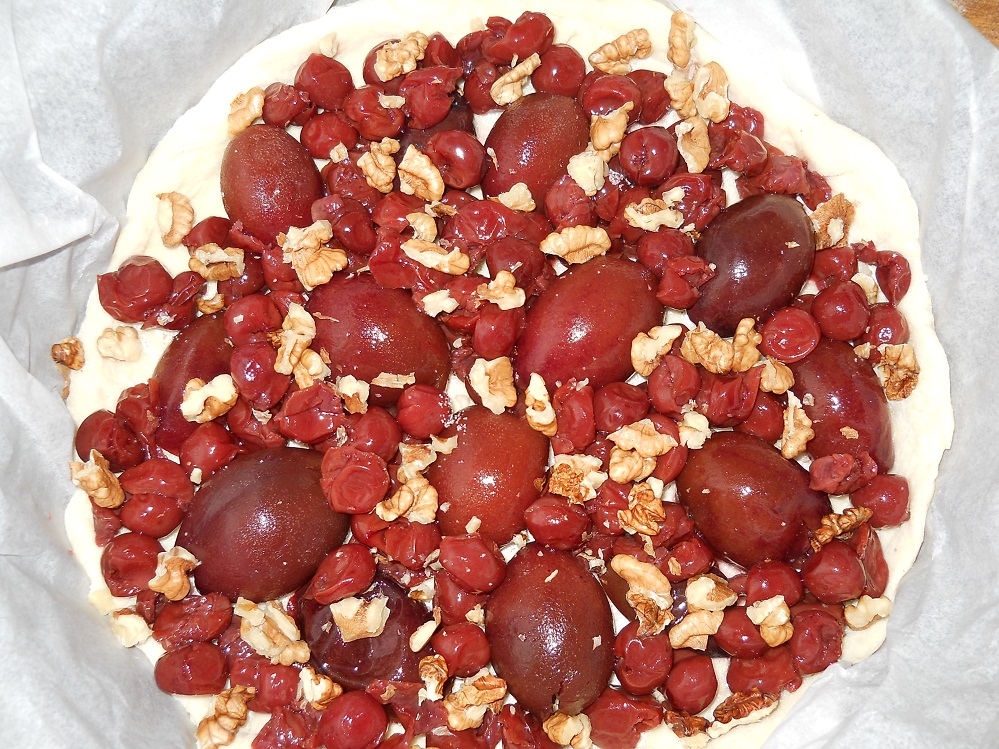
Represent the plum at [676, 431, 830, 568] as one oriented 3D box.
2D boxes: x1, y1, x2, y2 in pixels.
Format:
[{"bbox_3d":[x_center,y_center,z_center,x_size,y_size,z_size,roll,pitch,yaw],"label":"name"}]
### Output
[{"bbox_3d":[0.074,0.036,0.346,0.047,0.019,0.036,36,80,12],"label":"plum"}]

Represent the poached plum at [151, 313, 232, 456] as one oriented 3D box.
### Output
[{"bbox_3d":[-0.094,0.002,0.366,0.033,0.017,0.048,23,77,9],"label":"poached plum"}]

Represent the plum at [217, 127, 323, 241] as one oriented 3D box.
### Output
[{"bbox_3d":[-0.075,-0.064,0.384,0.033,0.017,0.044,-14,74,-1],"label":"plum"}]

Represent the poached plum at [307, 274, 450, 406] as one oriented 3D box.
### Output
[{"bbox_3d":[-0.038,-0.012,0.365,0.051,0.020,0.038,32,79,11],"label":"poached plum"}]

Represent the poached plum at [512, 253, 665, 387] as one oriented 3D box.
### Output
[{"bbox_3d":[0.027,-0.017,0.363,0.053,0.020,0.038,-36,75,-7],"label":"poached plum"}]

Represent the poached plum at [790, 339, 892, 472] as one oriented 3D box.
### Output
[{"bbox_3d":[0.102,0.008,0.353,0.032,0.016,0.046,-25,74,-4],"label":"poached plum"}]

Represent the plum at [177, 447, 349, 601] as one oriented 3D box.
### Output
[{"bbox_3d":[-0.071,0.043,0.350,0.053,0.022,0.043,-30,75,-5],"label":"plum"}]

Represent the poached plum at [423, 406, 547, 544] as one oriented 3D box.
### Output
[{"bbox_3d":[-0.004,0.029,0.352,0.036,0.019,0.044,13,76,7],"label":"poached plum"}]

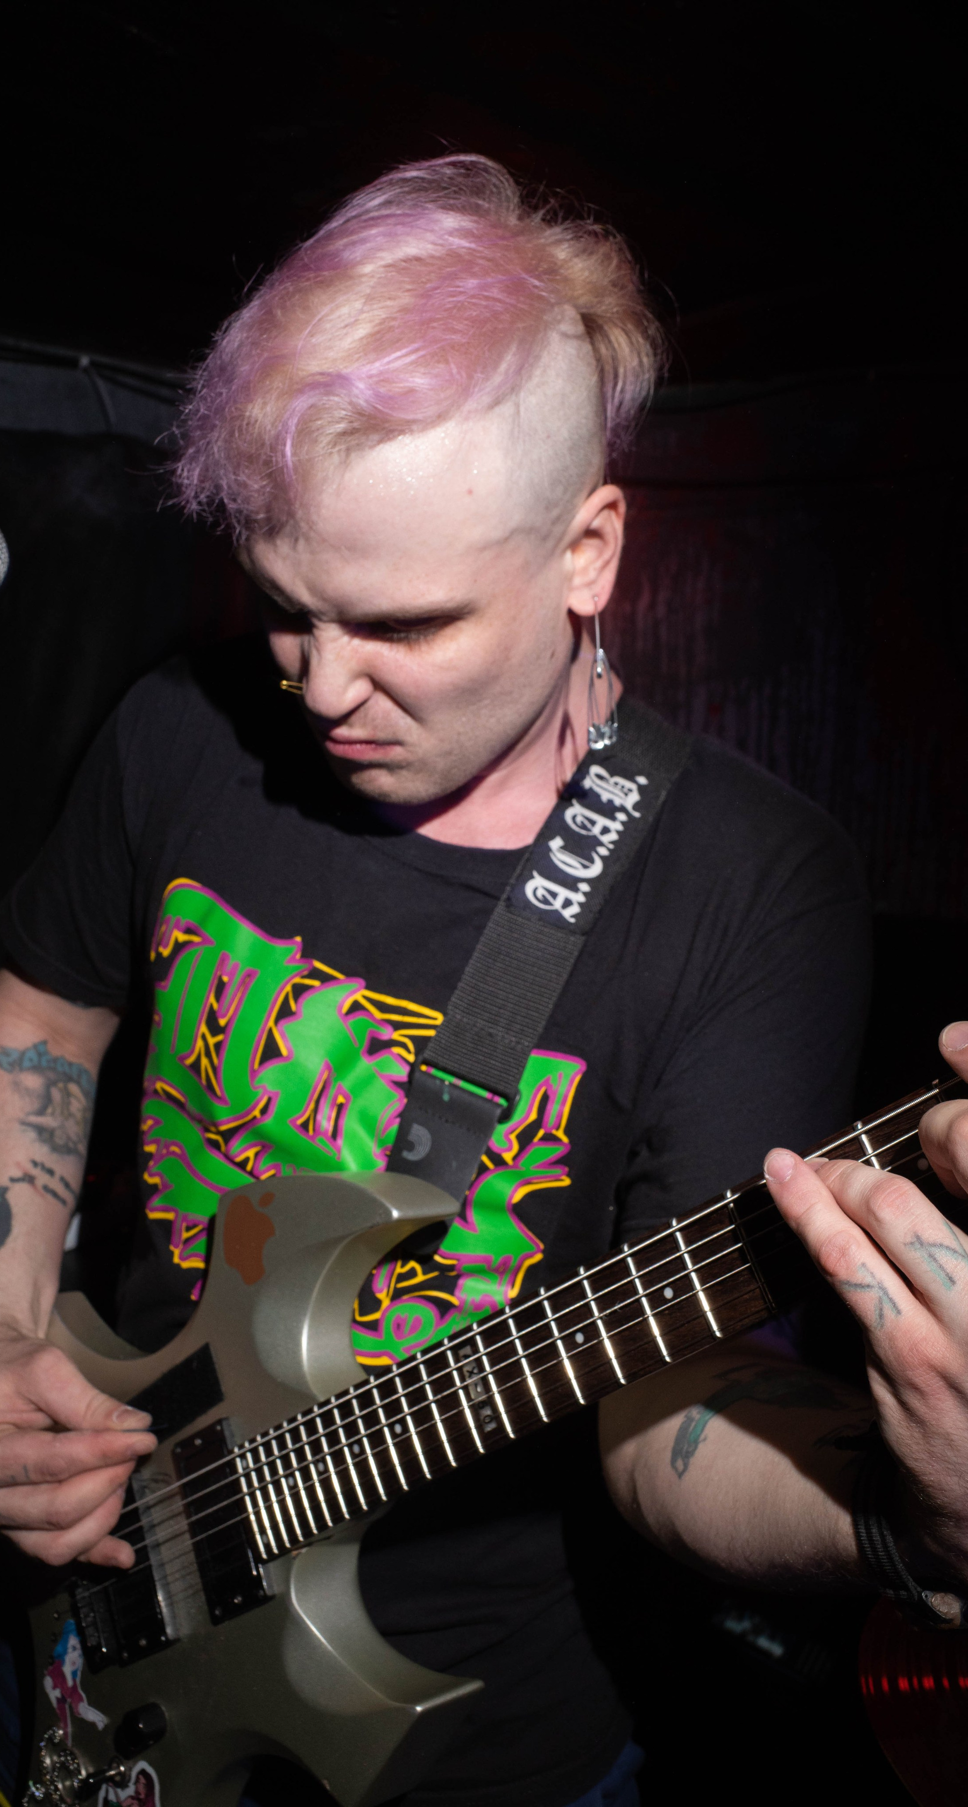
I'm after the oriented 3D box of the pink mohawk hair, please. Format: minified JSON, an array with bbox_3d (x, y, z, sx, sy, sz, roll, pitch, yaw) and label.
[{"bbox_3d":[-0.031,-0.259,0.645,0.170,0.140,0.240,18,52,21],"label":"pink mohawk hair"}]

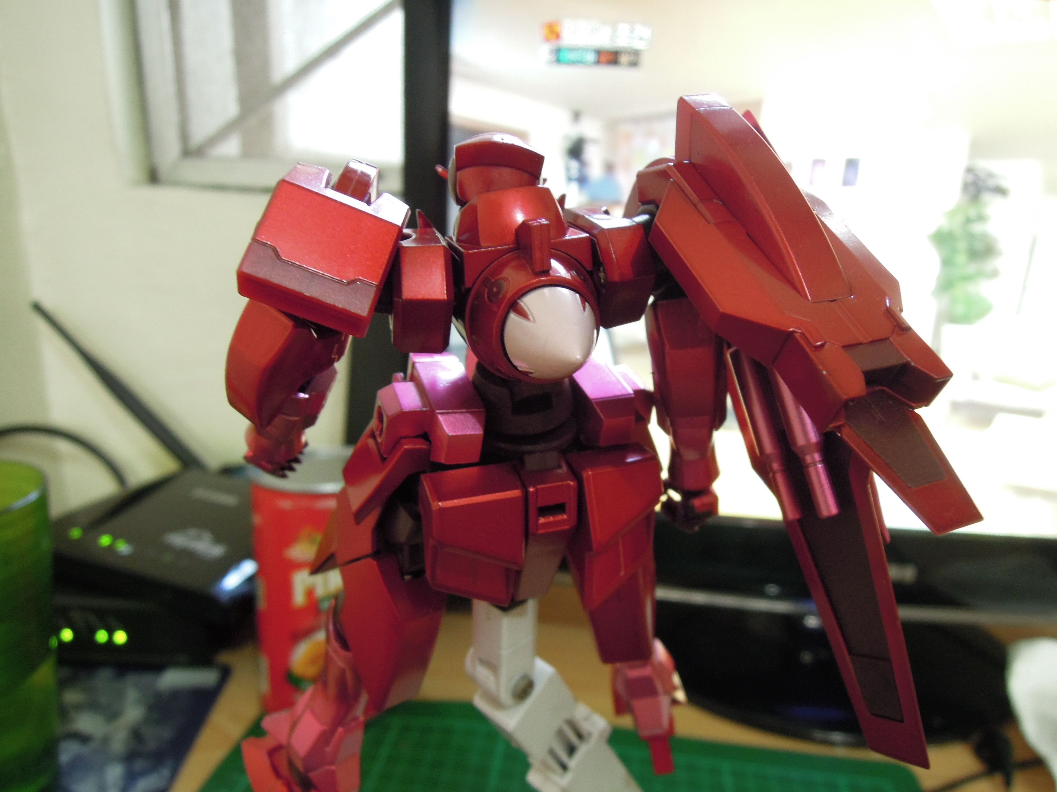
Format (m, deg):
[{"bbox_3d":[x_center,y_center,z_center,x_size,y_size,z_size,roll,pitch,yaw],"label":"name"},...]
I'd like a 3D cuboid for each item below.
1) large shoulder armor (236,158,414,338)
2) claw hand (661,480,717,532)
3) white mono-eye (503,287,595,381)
[{"bbox_3d":[-0.032,-0.025,0.118,0.019,0.020,0.018,20,20,-15],"label":"large shoulder armor"},{"bbox_3d":[0.030,0.021,0.137,0.011,0.010,0.010,-5,19,-11],"label":"claw hand"},{"bbox_3d":[0.005,-0.007,0.102,0.014,0.014,0.011,-10,23,-14],"label":"white mono-eye"}]

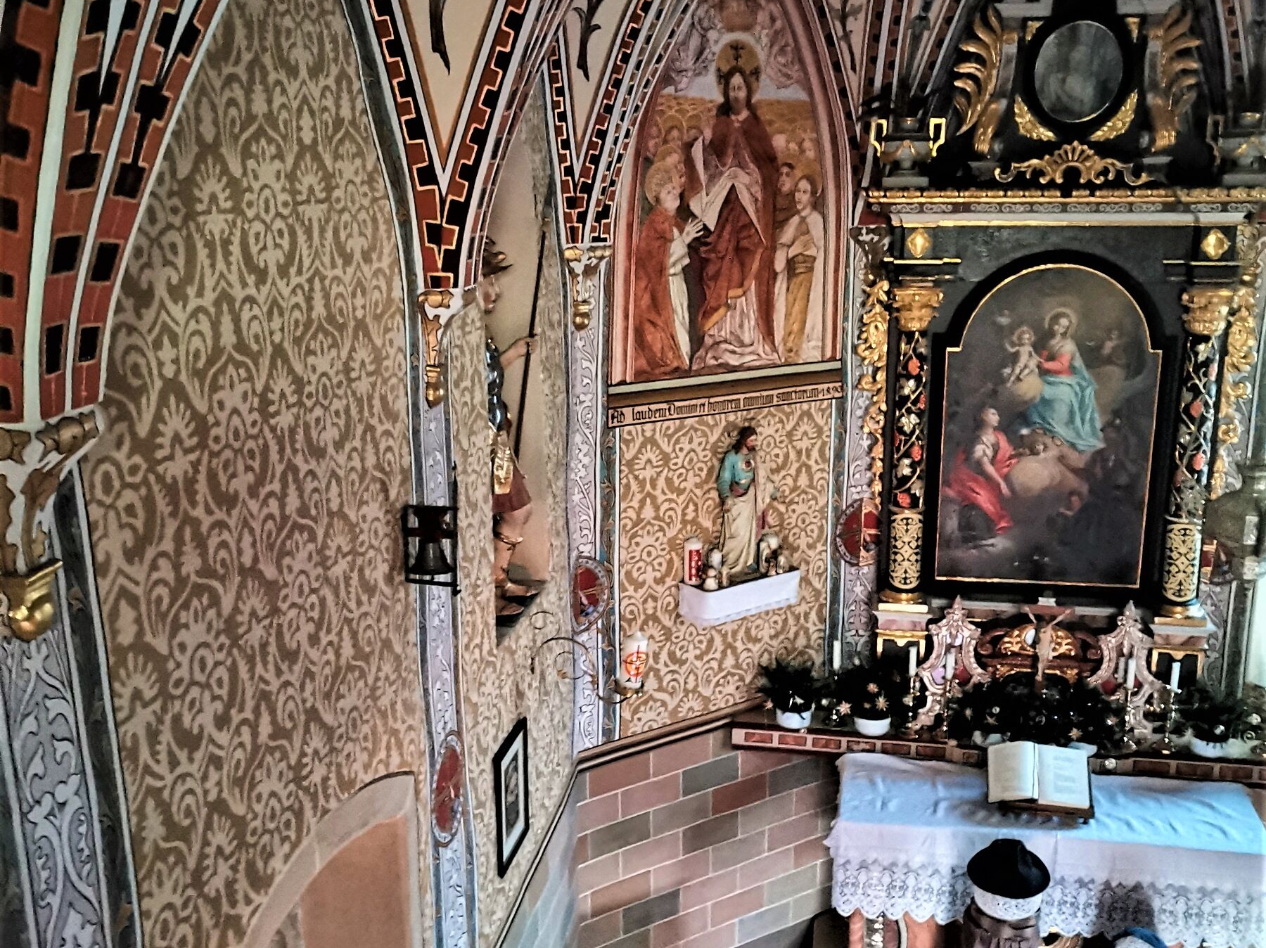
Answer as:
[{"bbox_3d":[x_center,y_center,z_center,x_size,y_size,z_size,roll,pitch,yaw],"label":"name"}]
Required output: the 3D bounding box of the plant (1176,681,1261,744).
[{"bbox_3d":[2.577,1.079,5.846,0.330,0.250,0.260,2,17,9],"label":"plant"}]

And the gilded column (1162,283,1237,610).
[{"bbox_3d":[2.412,-0.071,5.652,0.200,1.435,0.200,2,17,9],"label":"gilded column"}]

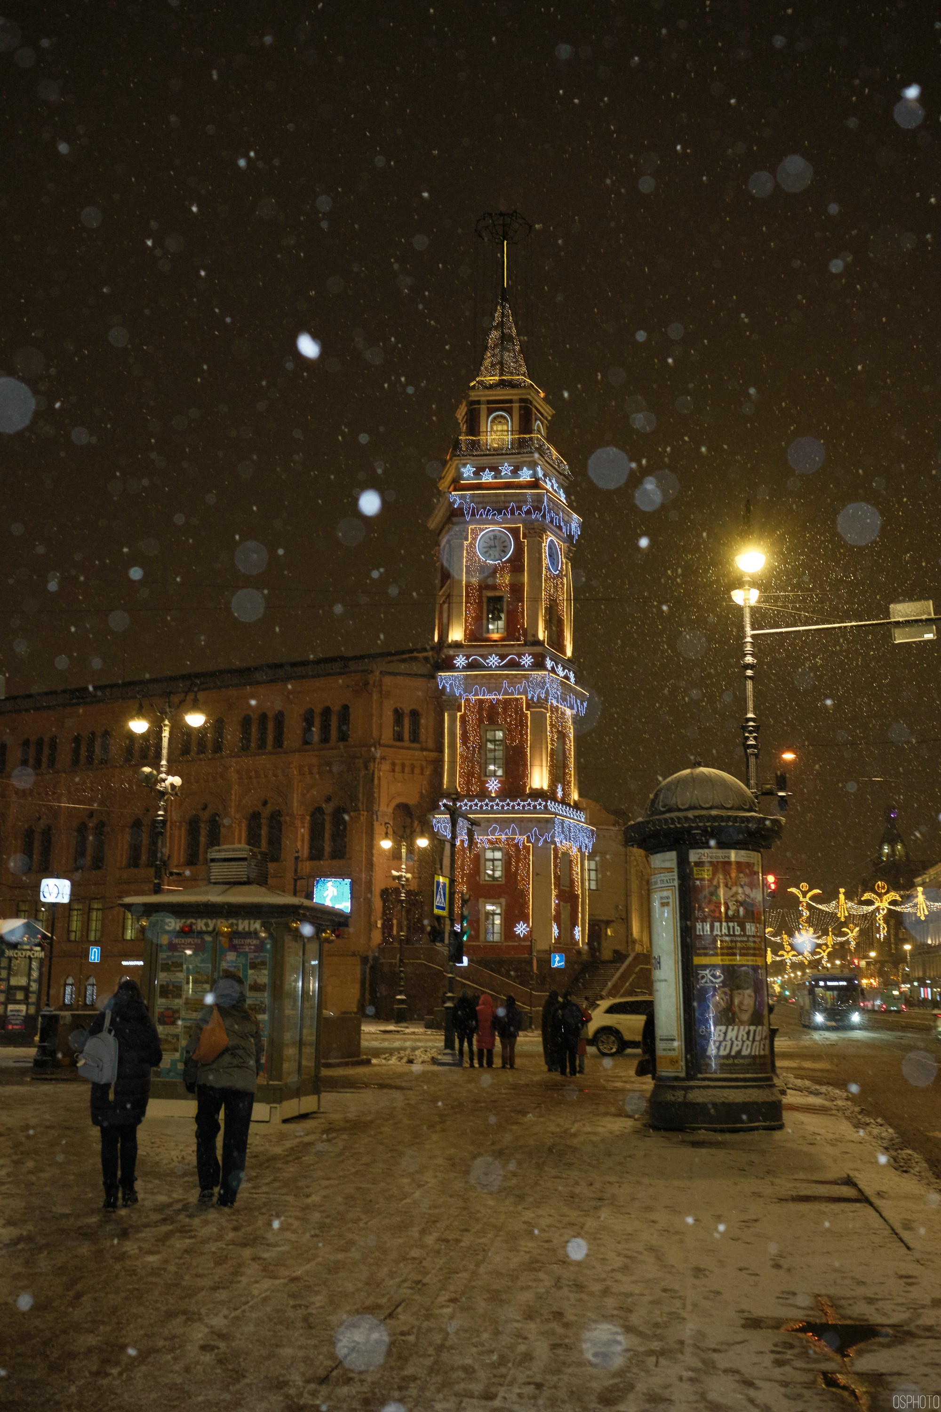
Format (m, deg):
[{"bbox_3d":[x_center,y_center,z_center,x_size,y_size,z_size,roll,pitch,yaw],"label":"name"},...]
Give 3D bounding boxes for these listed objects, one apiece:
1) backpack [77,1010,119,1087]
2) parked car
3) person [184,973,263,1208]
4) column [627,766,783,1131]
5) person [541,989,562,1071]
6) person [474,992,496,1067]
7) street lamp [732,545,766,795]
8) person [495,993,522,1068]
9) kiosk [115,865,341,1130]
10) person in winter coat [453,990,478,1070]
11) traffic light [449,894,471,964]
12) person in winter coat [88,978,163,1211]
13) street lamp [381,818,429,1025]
[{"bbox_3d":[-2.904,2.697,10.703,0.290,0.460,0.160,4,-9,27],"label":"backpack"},{"bbox_3d":[5.617,9.381,40.185,4.720,1.690,1.900,-2,-12,15],"label":"parked car"},{"bbox_3d":[-1.973,3.055,10.951,0.570,1.770,0.440,1,-12,-4],"label":"person"},{"bbox_3d":[3.193,3.161,18.471,2.100,4.750,2.100,-3,-12,9],"label":"column"},{"bbox_3d":[1.835,7.185,30.373,0.540,1.750,0.420,-2,-12,12],"label":"person"},{"bbox_3d":[0.349,7.451,31.481,0.500,1.650,0.380,0,-12,5],"label":"person"},{"bbox_3d":[4.878,1.685,23.779,0.750,9.900,2.200,0,-12,0],"label":"street lamp"},{"bbox_3d":[0.904,7.743,32.603,0.600,1.680,0.400,0,-12,0],"label":"person"},{"bbox_3d":[-3.308,3.985,19.493,2.550,3.500,2.700,-1,-12,8],"label":"kiosk"},{"bbox_3d":[-0.119,7.708,32.711,0.600,1.780,0.400,0,-12,0],"label":"person in winter coat"},{"bbox_3d":[-0.272,5.475,33.801,0.500,1.650,0.450,-2,-12,10],"label":"traffic light"},{"bbox_3d":[-2.726,3.043,10.799,0.560,1.720,0.470,1,-12,-4],"label":"person in winter coat"},{"bbox_3d":[-3.380,11.165,71.731,2.550,10.600,0.900,-4,-13,20],"label":"street lamp"}]

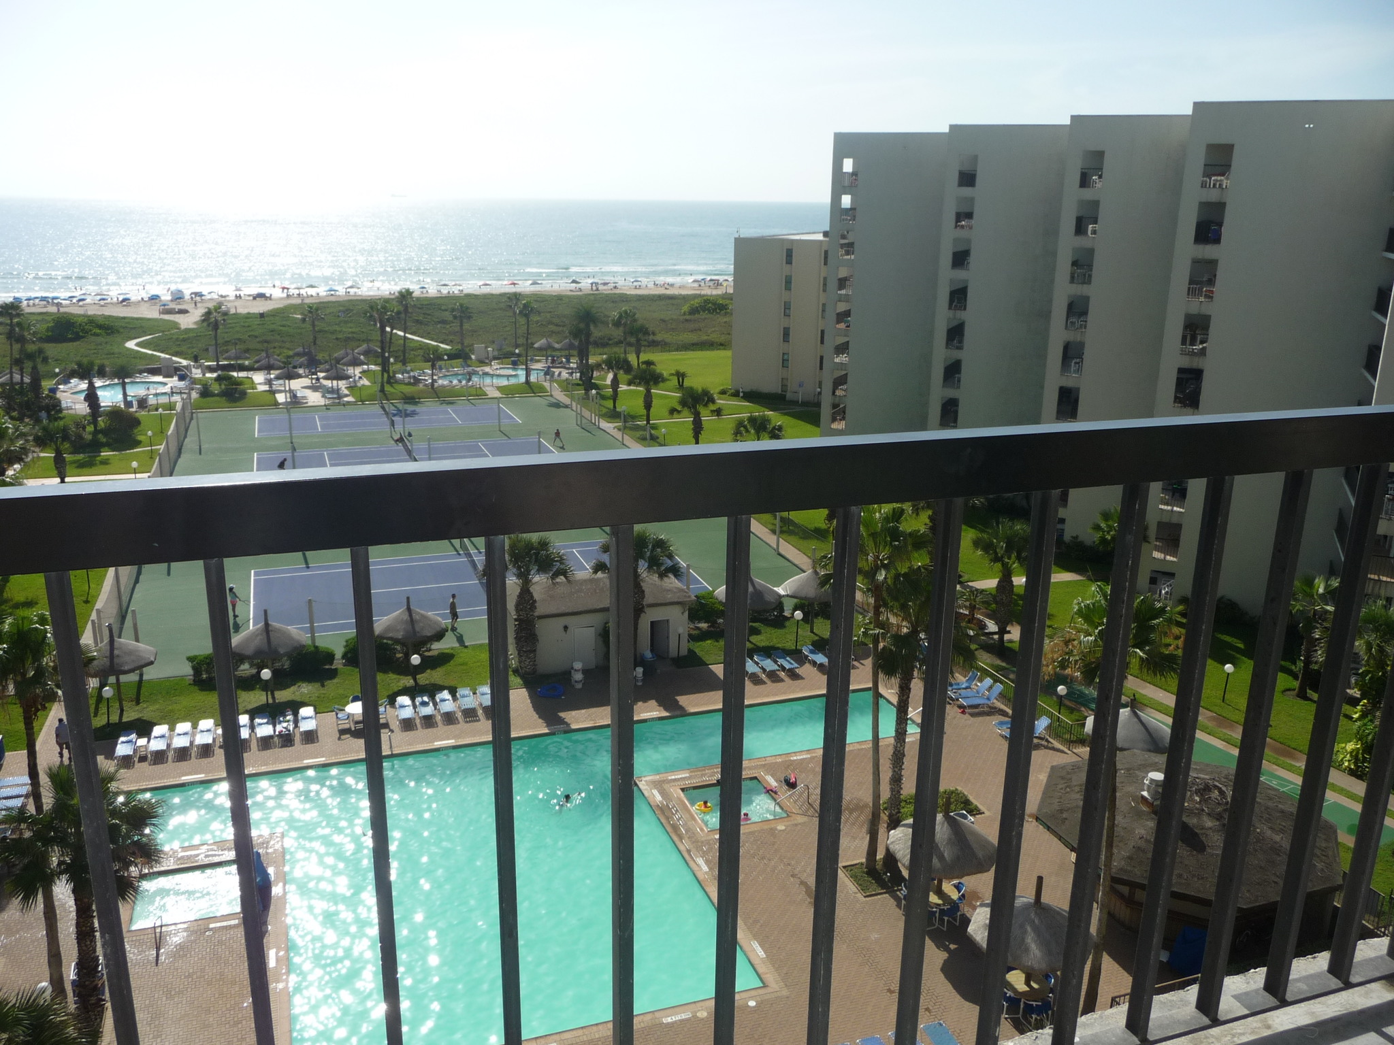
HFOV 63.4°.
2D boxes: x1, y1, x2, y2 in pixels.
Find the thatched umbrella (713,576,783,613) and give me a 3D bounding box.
[{"bbox_3d":[2.461,3.808,54.502,3.300,3.970,3.300,1,16,0],"label":"thatched umbrella"}]

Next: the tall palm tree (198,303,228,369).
[{"bbox_3d":[-58.019,-22.496,136.442,3.500,8.250,3.500,-6,17,-22],"label":"tall palm tree"}]

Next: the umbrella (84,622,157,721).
[{"bbox_3d":[-23.179,6.059,45.332,3.400,4.290,3.400,-8,18,-28],"label":"umbrella"}]

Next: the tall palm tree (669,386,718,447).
[{"bbox_3d":[-0.119,-8.909,96.291,4.200,5.470,4.200,1,16,0],"label":"tall palm tree"}]

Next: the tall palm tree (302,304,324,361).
[{"bbox_3d":[-48.089,-23.623,141.778,3.000,7.680,3.000,-5,17,-18],"label":"tall palm tree"}]

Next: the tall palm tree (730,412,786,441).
[{"bbox_3d":[4.643,-5.720,85.823,4.100,5.200,4.100,1,16,3],"label":"tall palm tree"}]

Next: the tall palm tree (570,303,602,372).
[{"bbox_3d":[-11.731,-18.447,120.887,3.300,10.010,3.300,-1,16,-5],"label":"tall palm tree"}]

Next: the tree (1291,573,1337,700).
[{"bbox_3d":[26.239,4.902,48.388,2.900,5.650,2.900,1,16,0],"label":"tree"}]

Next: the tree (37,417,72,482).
[{"bbox_3d":[-45.811,-4.857,80.859,2.900,5.270,2.900,1,16,0],"label":"tree"}]

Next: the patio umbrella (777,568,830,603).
[{"bbox_3d":[5.751,3.649,55.508,3.400,3.780,3.400,1,16,0],"label":"patio umbrella"}]

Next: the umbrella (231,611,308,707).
[{"bbox_3d":[-17.828,5.644,47.126,3.200,4.120,3.200,1,16,0],"label":"umbrella"}]

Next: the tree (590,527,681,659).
[{"bbox_3d":[-2.680,3.418,50.798,4.000,6.660,4.000,1,16,0],"label":"tree"}]

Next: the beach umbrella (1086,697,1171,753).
[{"bbox_3d":[15.386,8.132,40.453,3.300,3.800,3.300,7,17,22],"label":"beach umbrella"}]

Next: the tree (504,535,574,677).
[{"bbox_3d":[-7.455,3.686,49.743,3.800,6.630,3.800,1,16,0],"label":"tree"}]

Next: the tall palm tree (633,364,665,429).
[{"bbox_3d":[-4.474,-11.670,104.146,3.400,5.930,3.400,1,16,0],"label":"tall palm tree"}]

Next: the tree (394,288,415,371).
[{"bbox_3d":[-36.209,-24.346,140.943,2.500,9.780,2.500,-3,16,-14],"label":"tree"}]

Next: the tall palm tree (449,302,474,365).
[{"bbox_3d":[-29.610,-23.983,142.664,3.000,7.590,3.000,1,16,0],"label":"tall palm tree"}]

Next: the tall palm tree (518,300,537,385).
[{"bbox_3d":[-19.251,-20.646,129.102,2.300,9.550,2.300,-2,16,-8],"label":"tall palm tree"}]

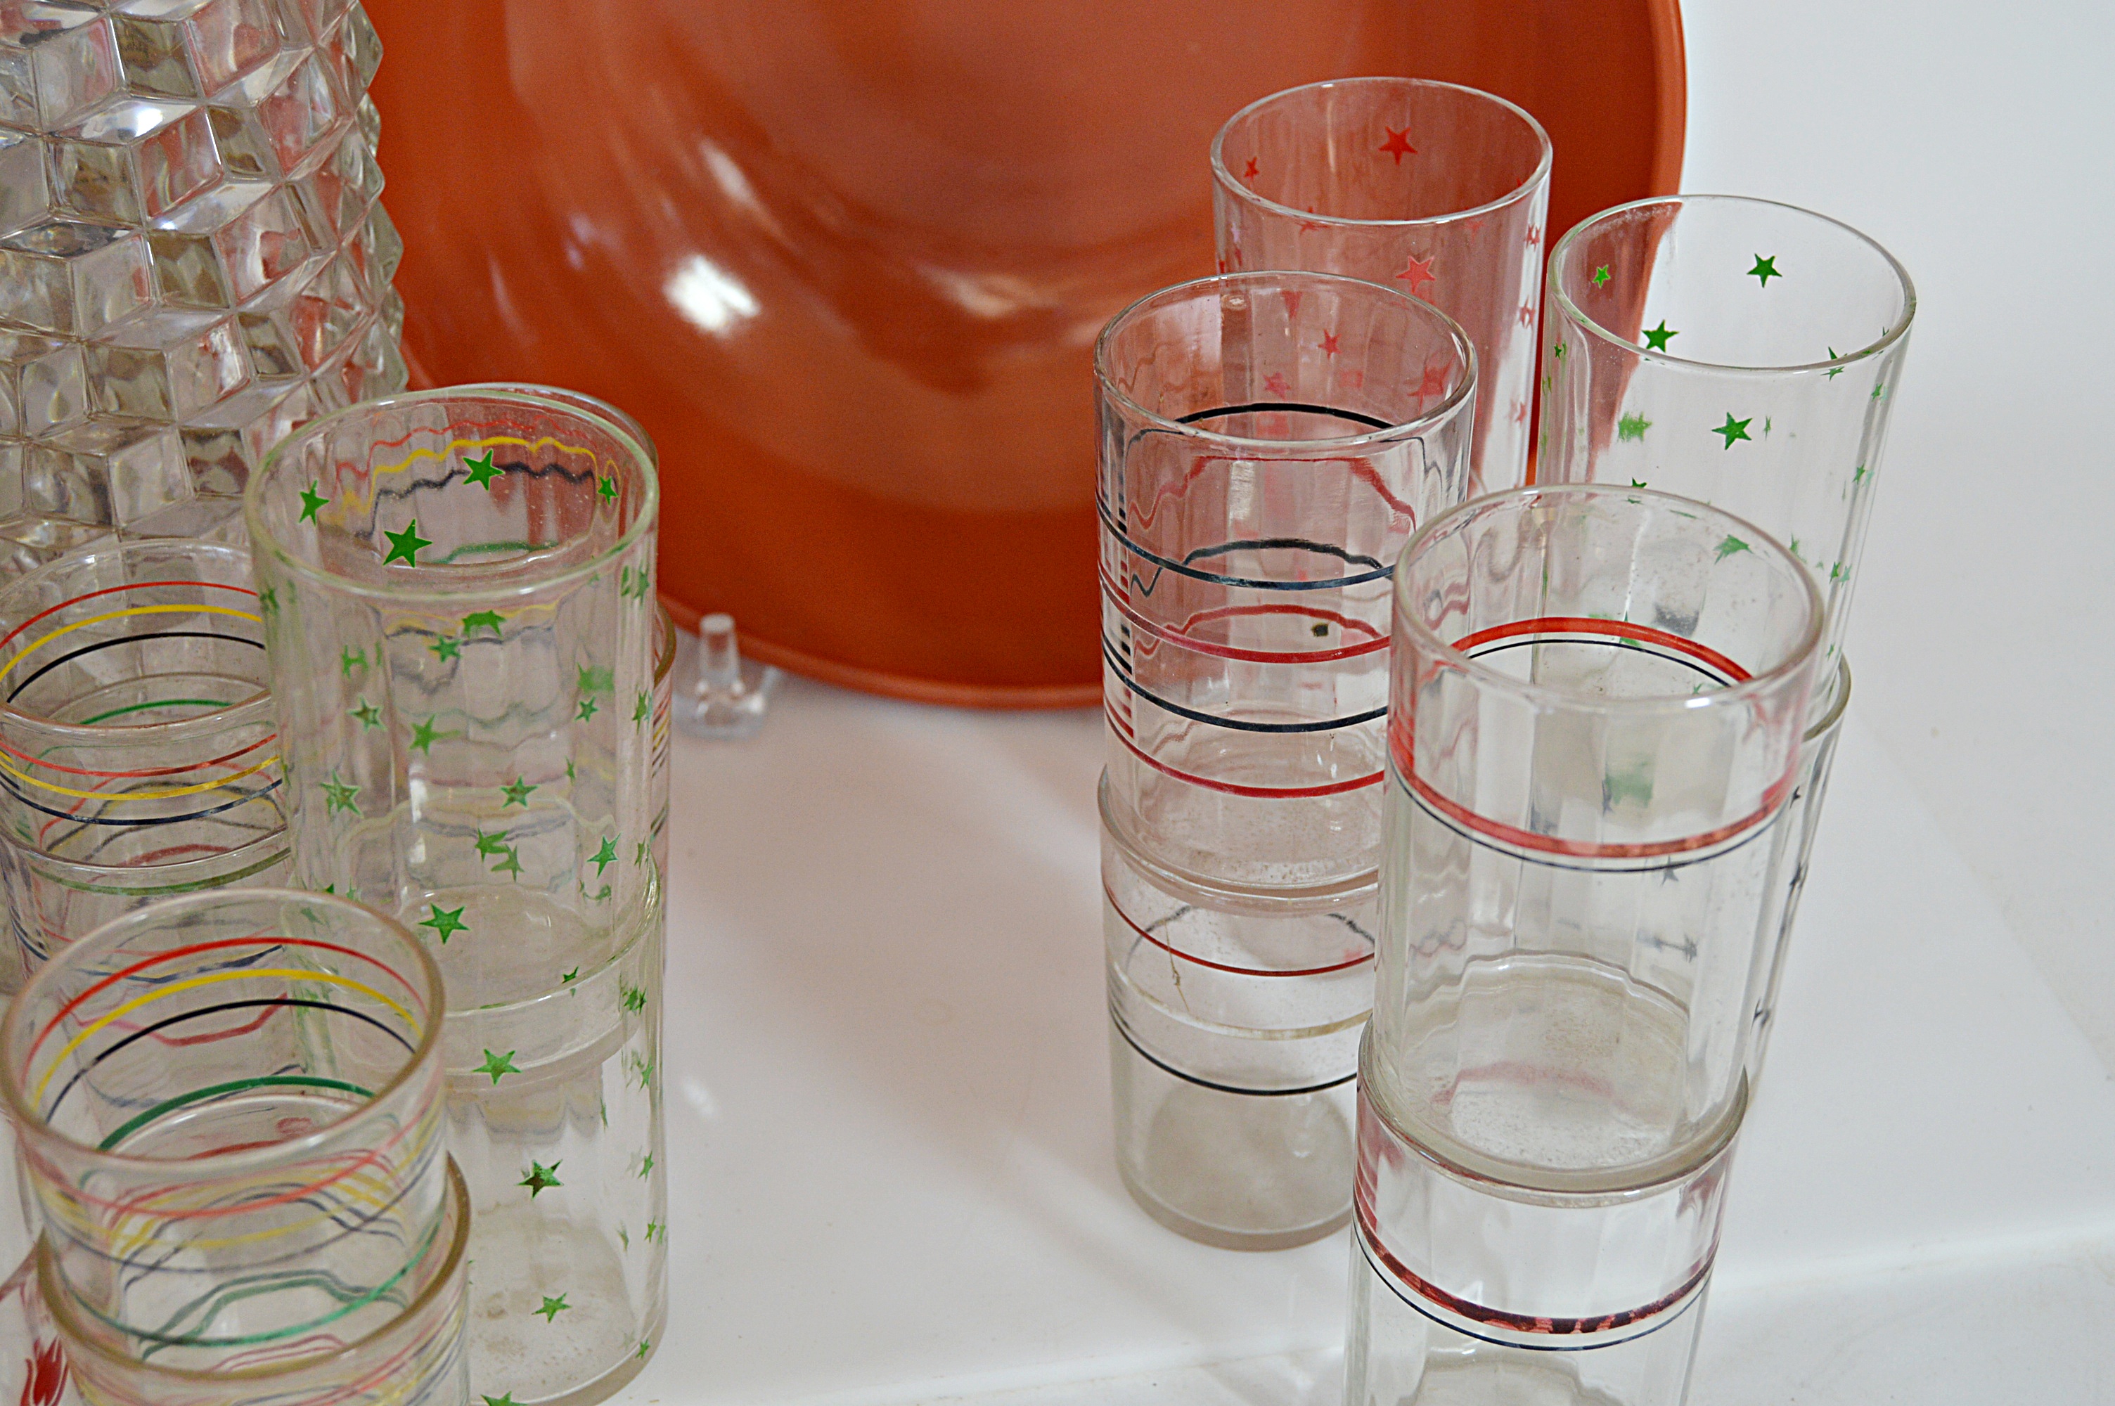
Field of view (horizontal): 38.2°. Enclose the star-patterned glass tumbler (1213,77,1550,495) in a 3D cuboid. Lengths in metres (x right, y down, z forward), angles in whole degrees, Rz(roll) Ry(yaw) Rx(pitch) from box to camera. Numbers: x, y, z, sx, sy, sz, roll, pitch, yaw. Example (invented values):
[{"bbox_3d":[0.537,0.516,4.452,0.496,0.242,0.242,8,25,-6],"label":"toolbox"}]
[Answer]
[{"bbox_3d":[0.068,-0.067,0.670,0.070,0.118,0.070,0,35,0],"label":"star-patterned glass tumbler"}]

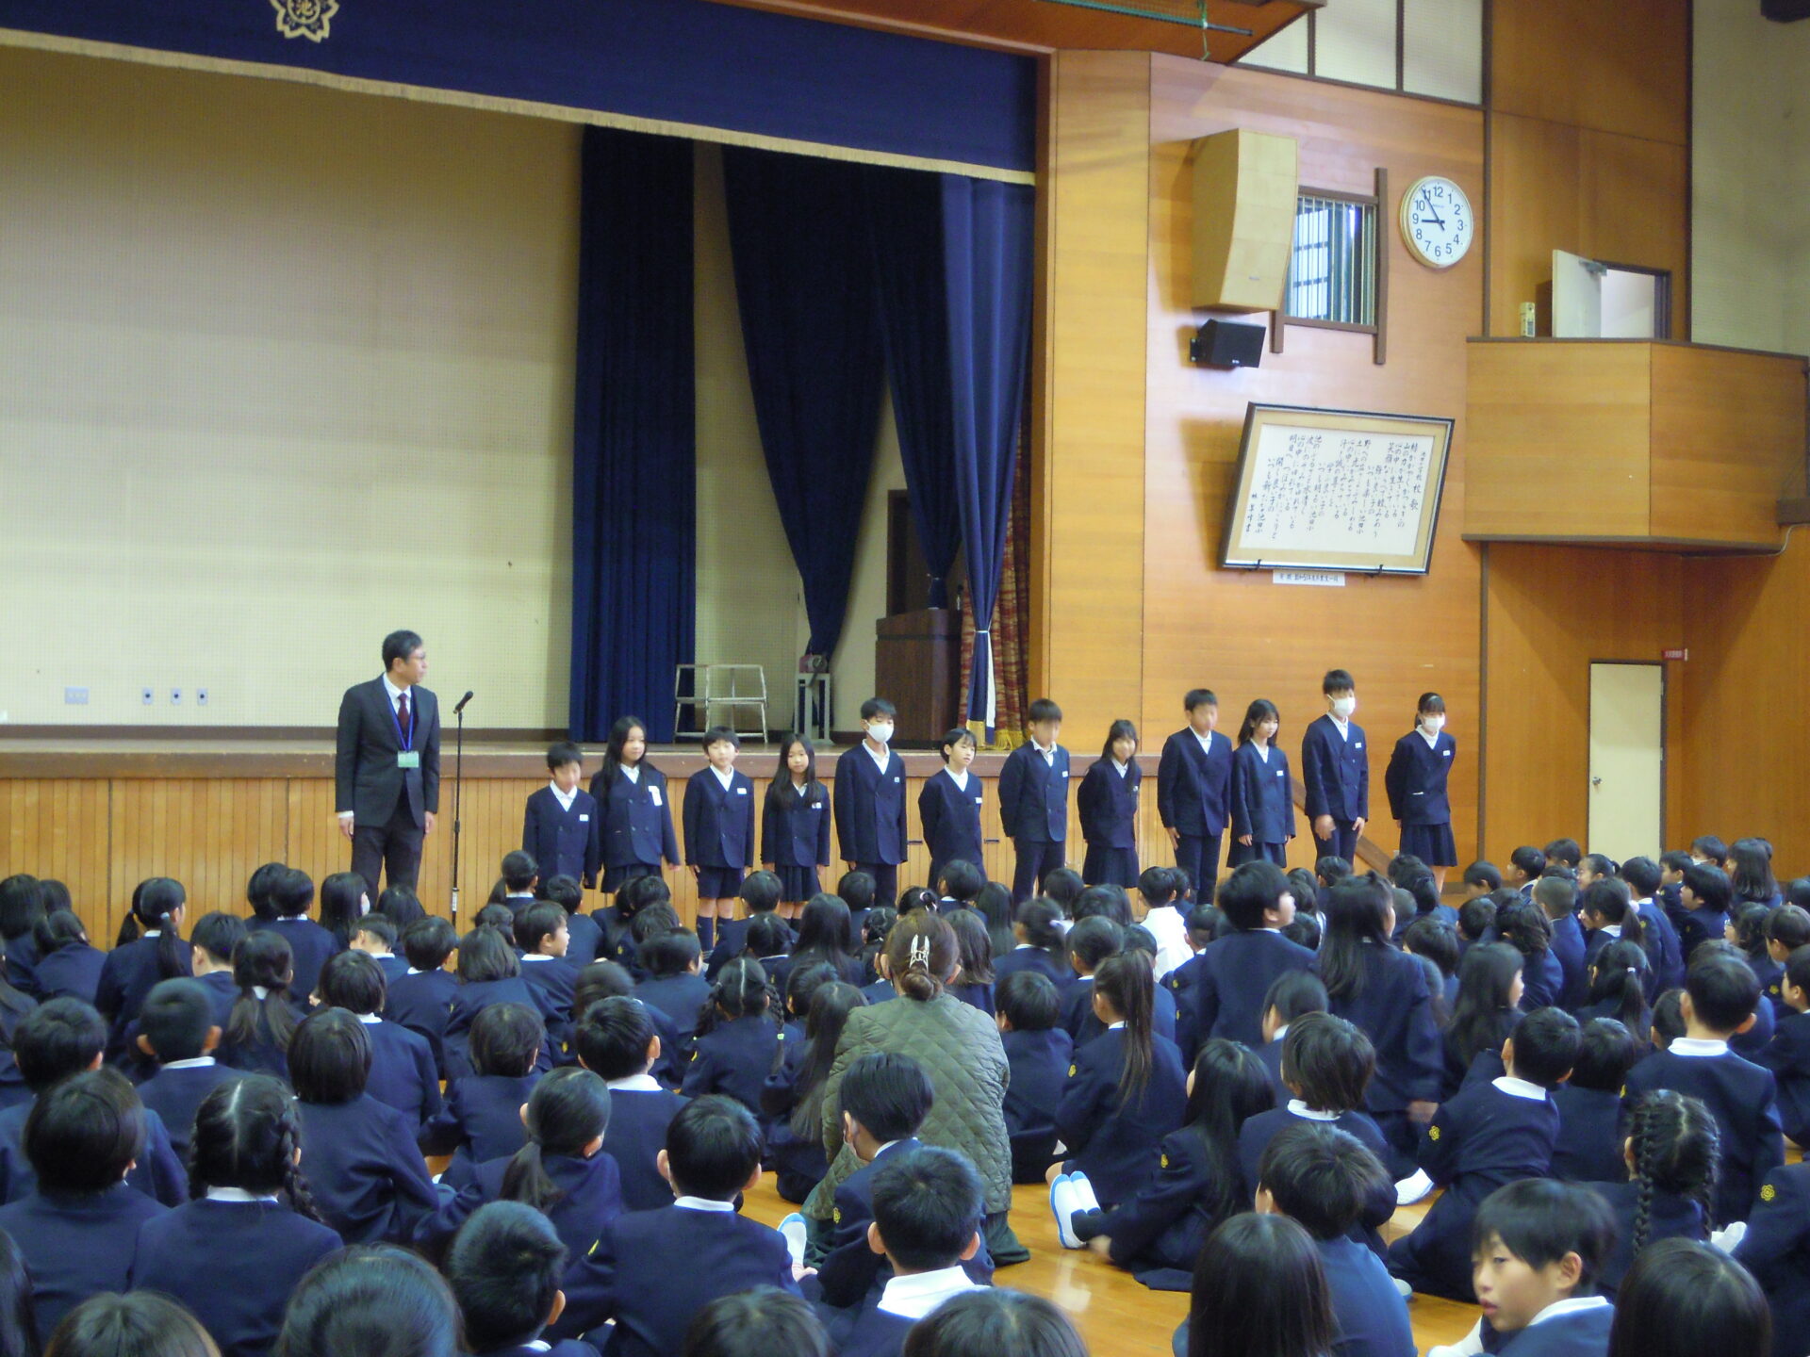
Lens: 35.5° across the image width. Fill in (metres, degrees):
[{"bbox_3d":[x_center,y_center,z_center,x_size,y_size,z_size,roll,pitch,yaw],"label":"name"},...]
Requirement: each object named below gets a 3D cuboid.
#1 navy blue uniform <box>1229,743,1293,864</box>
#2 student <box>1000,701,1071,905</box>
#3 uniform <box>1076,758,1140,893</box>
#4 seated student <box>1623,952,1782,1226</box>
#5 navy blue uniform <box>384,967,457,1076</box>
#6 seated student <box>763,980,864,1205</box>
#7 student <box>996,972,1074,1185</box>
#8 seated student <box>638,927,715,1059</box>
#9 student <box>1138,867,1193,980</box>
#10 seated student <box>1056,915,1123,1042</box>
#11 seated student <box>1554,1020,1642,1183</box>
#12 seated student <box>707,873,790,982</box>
[{"bbox_3d":[1.931,0.684,15.300,0.360,0.680,0.220,1,0,-30],"label":"navy blue uniform"},{"bbox_3d":[0.672,0.810,14.500,0.370,1.390,0.260,1,0,-30],"label":"student"},{"bbox_3d":[1.158,0.825,16.000,0.320,0.745,0.210,1,-1,-33],"label":"uniform"},{"bbox_3d":[2.018,1.052,7.150,0.410,0.710,0.500,1,-1,0],"label":"seated student"},{"bbox_3d":[-1.519,1.164,8.939,0.380,0.510,0.420,1,0,-9],"label":"navy blue uniform"},{"bbox_3d":[-0.265,1.127,7.950,0.420,0.610,0.600,1,-1,-28],"label":"seated student"},{"bbox_3d":[0.342,1.110,8.080,0.370,0.590,0.520,1,-1,-20],"label":"student"},{"bbox_3d":[-0.805,1.140,9.600,0.410,0.610,0.580,1,-1,-15],"label":"seated student"},{"bbox_3d":[1.234,1.209,13.500,0.380,0.620,0.560,1,-1,-25],"label":"student"},{"bbox_3d":[0.660,1.149,9.950,0.400,0.640,0.580,1,-1,-28],"label":"seated student"},{"bbox_3d":[1.755,1.170,7.338,0.400,0.620,0.550,1,0,-10],"label":"seated student"},{"bbox_3d":[-0.652,1.140,12.000,0.380,0.635,0.500,1,-1,-15],"label":"seated student"}]

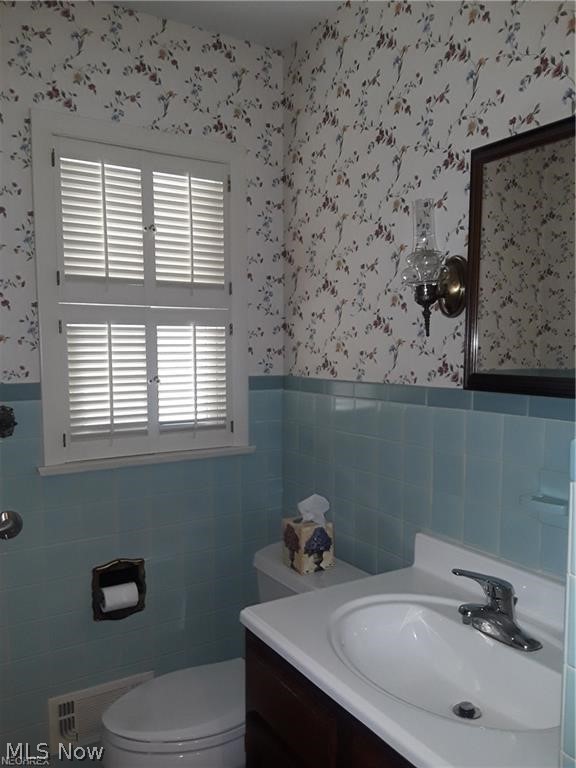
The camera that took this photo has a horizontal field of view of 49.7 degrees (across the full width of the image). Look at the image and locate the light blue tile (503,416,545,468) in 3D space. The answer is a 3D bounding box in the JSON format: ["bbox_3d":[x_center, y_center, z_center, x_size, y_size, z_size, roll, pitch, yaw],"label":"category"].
[{"bbox_3d":[0.528,0.127,1.395,0.010,0.108,0.110,-2,4,-32],"label":"light blue tile"}]

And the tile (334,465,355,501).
[{"bbox_3d":[0.180,0.311,1.962,0.010,0.107,0.107,-2,4,-32],"label":"tile"}]

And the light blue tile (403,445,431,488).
[{"bbox_3d":[0.353,0.219,1.673,0.010,0.107,0.108,-2,4,-32],"label":"light blue tile"}]

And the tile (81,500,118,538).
[{"bbox_3d":[-0.586,0.422,1.926,0.108,0.107,0.010,-2,4,-32],"label":"tile"}]

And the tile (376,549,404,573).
[{"bbox_3d":[0.299,0.547,1.812,0.009,0.108,0.108,-2,4,-32],"label":"tile"}]

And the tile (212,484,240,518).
[{"bbox_3d":[-0.216,0.406,2.154,0.107,0.107,0.010,-2,4,-32],"label":"tile"}]

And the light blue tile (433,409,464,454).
[{"bbox_3d":[0.418,0.122,1.599,0.009,0.108,0.108,-2,4,-32],"label":"light blue tile"}]

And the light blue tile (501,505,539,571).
[{"bbox_3d":[0.530,0.347,1.414,0.010,0.107,0.107,-2,4,-32],"label":"light blue tile"}]

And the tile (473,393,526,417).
[{"bbox_3d":[0.494,0.047,1.445,0.012,0.051,0.153,-2,4,-32],"label":"tile"}]

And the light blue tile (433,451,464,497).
[{"bbox_3d":[0.412,0.225,1.588,0.010,0.108,0.108,-2,4,-32],"label":"light blue tile"}]

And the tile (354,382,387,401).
[{"bbox_3d":[0.247,0.024,1.839,0.012,0.051,0.153,-2,4,-32],"label":"tile"}]

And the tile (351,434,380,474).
[{"bbox_3d":[0.239,0.208,1.865,0.010,0.108,0.108,-2,4,-32],"label":"tile"}]

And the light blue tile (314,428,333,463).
[{"bbox_3d":[0.122,0.197,2.046,0.010,0.107,0.107,-2,4,-32],"label":"light blue tile"}]

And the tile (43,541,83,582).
[{"bbox_3d":[-0.679,0.533,1.876,0.108,0.107,0.010,-2,4,-32],"label":"tile"}]

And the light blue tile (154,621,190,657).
[{"bbox_3d":[-0.401,0.851,2.079,0.108,0.108,0.010,-2,4,-32],"label":"light blue tile"}]

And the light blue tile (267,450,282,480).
[{"bbox_3d":[-0.050,0.296,2.274,0.070,0.108,0.009,-2,4,-32],"label":"light blue tile"}]

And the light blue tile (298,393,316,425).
[{"bbox_3d":[0.066,0.085,2.153,0.009,0.108,0.108,-2,4,-32],"label":"light blue tile"}]

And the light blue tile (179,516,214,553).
[{"bbox_3d":[-0.307,0.518,2.105,0.108,0.107,0.010,-2,4,-32],"label":"light blue tile"}]

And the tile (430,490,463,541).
[{"bbox_3d":[0.412,0.337,1.596,0.010,0.108,0.108,-2,4,-32],"label":"tile"}]

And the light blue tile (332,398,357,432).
[{"bbox_3d":[0.181,0.094,1.951,0.010,0.108,0.108,-2,4,-32],"label":"light blue tile"}]

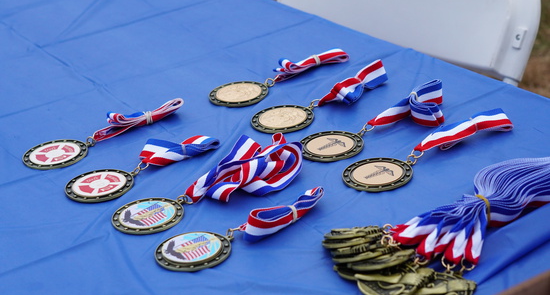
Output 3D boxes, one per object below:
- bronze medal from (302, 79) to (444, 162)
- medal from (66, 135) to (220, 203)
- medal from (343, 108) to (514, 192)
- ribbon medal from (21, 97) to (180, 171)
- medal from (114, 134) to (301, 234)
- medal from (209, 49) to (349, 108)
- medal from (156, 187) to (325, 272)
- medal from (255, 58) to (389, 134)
[{"bbox_3d":[0.097,-0.025,1.185,0.167,0.024,0.062,-17,28,-22],"label":"bronze medal"},{"bbox_3d":[-0.125,0.014,1.157,0.149,0.019,0.063,-20,29,-27],"label":"medal"},{"bbox_3d":[0.138,-0.002,1.129,0.175,0.022,0.062,-19,29,-25],"label":"medal"},{"bbox_3d":[-0.171,-0.019,1.233,0.167,0.021,0.062,-23,30,-31],"label":"ribbon medal"},{"bbox_3d":[-0.061,0.029,1.108,0.186,0.022,0.083,-20,29,-27],"label":"medal"},{"bbox_3d":[0.003,-0.079,1.320,0.161,0.019,0.062,-21,29,-28],"label":"medal"},{"bbox_3d":[-0.024,0.061,1.032,0.159,0.024,0.062,-17,28,-22],"label":"medal"},{"bbox_3d":[0.049,-0.053,1.253,0.164,0.024,0.062,-21,29,-28],"label":"medal"}]

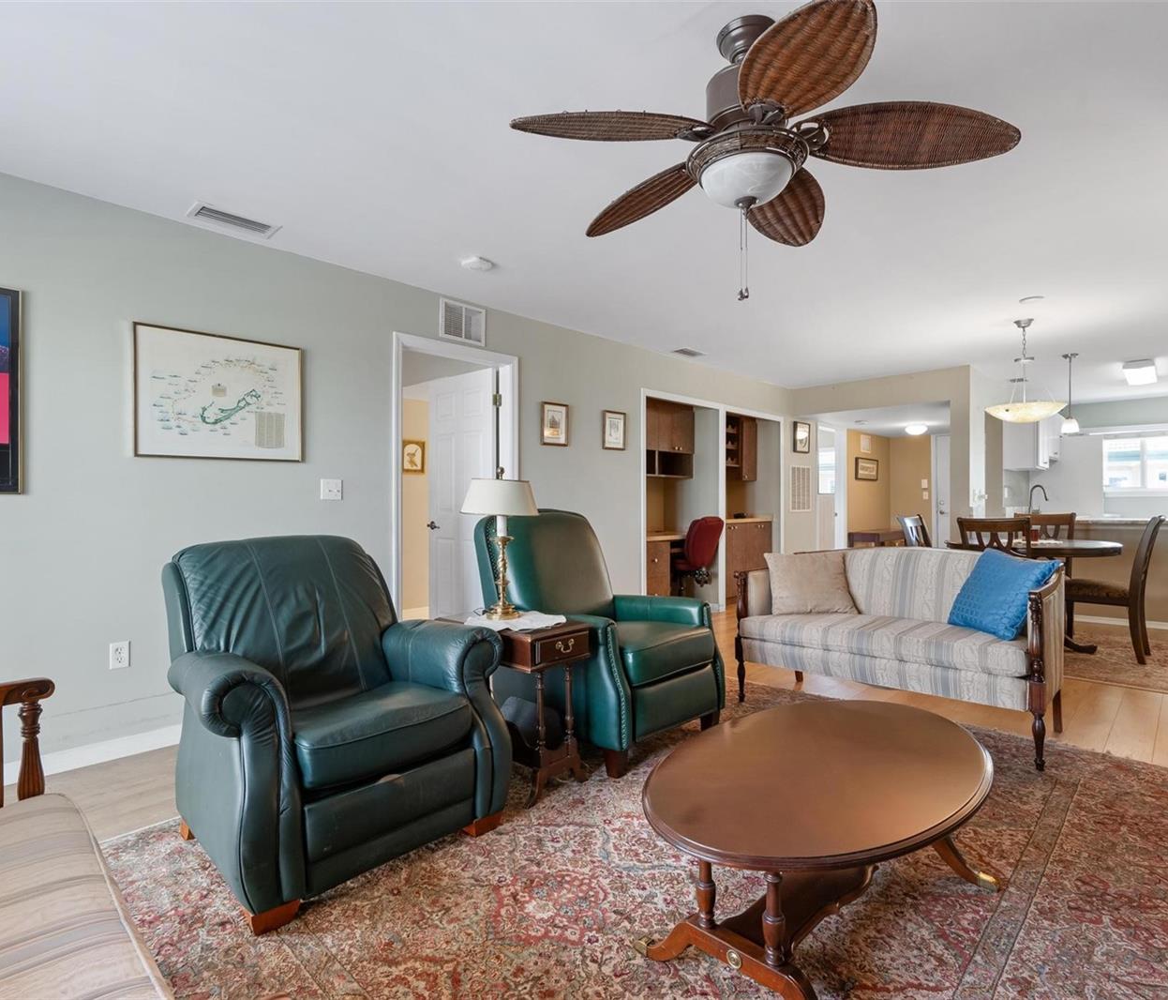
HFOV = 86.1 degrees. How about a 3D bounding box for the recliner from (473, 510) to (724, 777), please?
[{"bbox_3d":[0.063,0.594,3.201,0.990,1.080,0.930,0,0,44],"label":"recliner"}]

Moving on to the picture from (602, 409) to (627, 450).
[{"bbox_3d":[0.254,-0.567,5.098,0.024,0.310,0.257,0,0,44],"label":"picture"}]

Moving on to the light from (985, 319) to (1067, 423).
[{"bbox_3d":[3.203,-0.930,4.543,0.490,0.742,0.490,0,0,44],"label":"light"}]

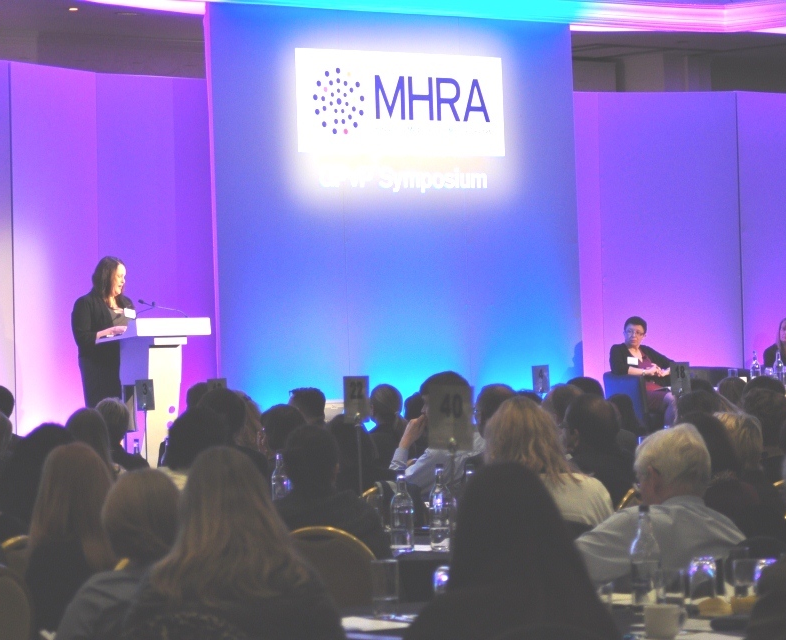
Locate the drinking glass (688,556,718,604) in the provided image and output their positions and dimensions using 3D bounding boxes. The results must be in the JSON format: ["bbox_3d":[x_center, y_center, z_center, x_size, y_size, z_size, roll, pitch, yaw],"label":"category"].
[{"bbox_3d":[0.864,0.726,7.800,0.075,0.131,0.075,-1,0,0],"label":"drinking glass"}]

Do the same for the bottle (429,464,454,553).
[{"bbox_3d":[0.169,0.666,9.900,0.080,0.303,0.080,-1,0,0],"label":"bottle"}]

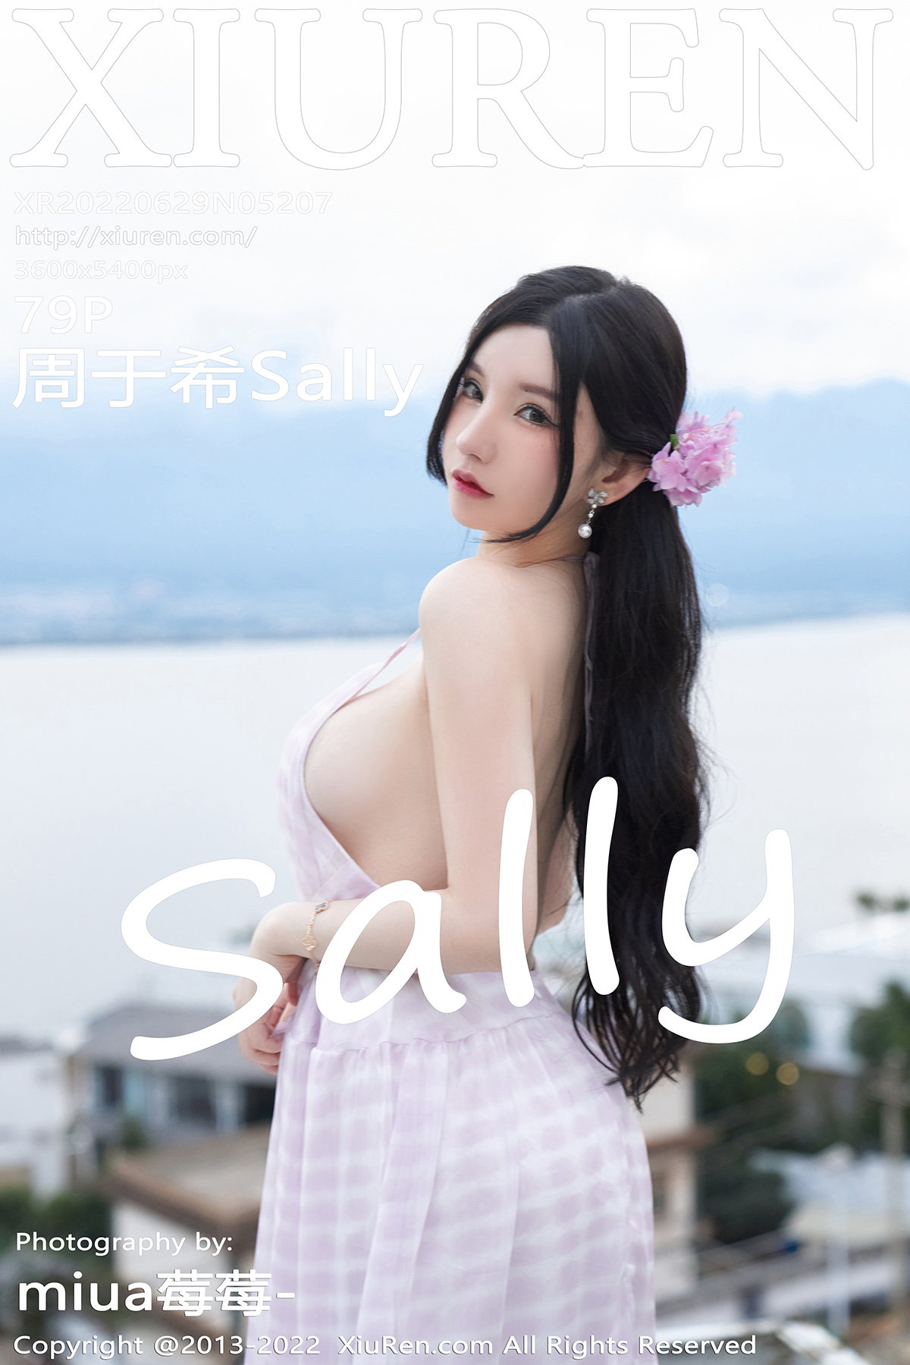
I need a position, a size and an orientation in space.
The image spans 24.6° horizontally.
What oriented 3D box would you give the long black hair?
[{"bbox_3d":[0.099,0.003,1.860,0.200,0.745,0.235,0,3,41],"label":"long black hair"}]

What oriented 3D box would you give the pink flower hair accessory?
[{"bbox_3d":[0.215,-0.202,1.870,0.085,0.088,0.070,-3,3,-37],"label":"pink flower hair accessory"}]

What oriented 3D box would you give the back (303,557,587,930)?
[{"bbox_3d":[0.000,0.053,1.820,0.210,0.325,0.310,-1,2,22],"label":"back"}]

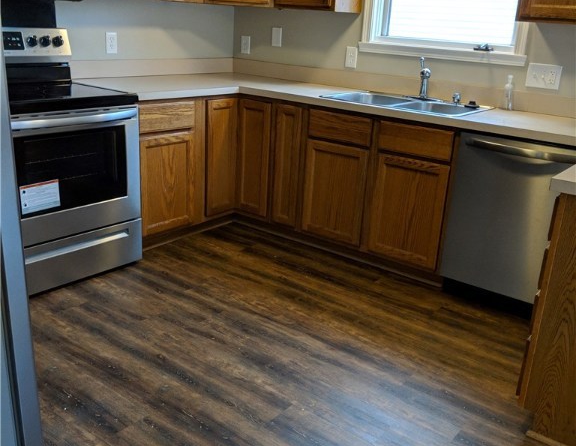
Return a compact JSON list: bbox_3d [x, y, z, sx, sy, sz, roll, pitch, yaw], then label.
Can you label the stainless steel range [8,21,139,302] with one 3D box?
[{"bbox_3d":[-1.251,-0.334,2.995,0.700,1.200,0.760,17,23,34],"label":"stainless steel range"}]

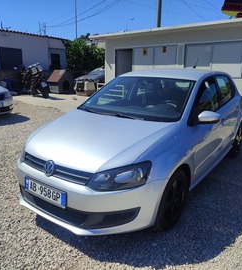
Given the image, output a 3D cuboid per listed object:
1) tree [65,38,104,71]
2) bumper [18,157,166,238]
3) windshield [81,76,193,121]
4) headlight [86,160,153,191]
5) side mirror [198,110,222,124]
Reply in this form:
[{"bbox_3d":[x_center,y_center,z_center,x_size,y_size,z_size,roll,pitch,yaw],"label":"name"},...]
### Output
[{"bbox_3d":[-2.387,-4.843,17.116,2.900,3.100,2.400,-2,16,-7],"label":"tree"},{"bbox_3d":[-0.488,0.484,2.382,1.660,0.500,0.550,11,19,35],"label":"bumper"},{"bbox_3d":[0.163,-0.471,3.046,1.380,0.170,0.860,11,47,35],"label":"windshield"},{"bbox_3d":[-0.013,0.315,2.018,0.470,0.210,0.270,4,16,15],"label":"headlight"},{"bbox_3d":[0.916,-0.191,2.708,0.220,0.145,0.130,11,19,35],"label":"side mirror"}]

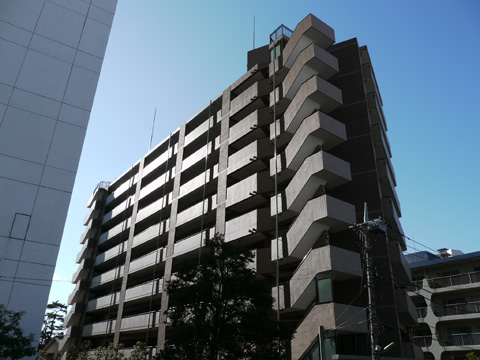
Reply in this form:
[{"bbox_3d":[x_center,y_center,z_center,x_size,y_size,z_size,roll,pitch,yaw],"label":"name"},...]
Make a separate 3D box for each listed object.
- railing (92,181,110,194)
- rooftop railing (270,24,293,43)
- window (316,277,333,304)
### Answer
[{"bbox_3d":[-20.582,1.400,57.562,1.454,1.054,3.477,20,-32,-34],"label":"railing"},{"bbox_3d":[3.505,-11.195,30.995,1.568,1.012,1.454,20,-32,-34],"label":"rooftop railing"},{"bbox_3d":[4.302,5.616,19.707,0.114,1.211,1.054,20,-32,-34],"label":"window"}]

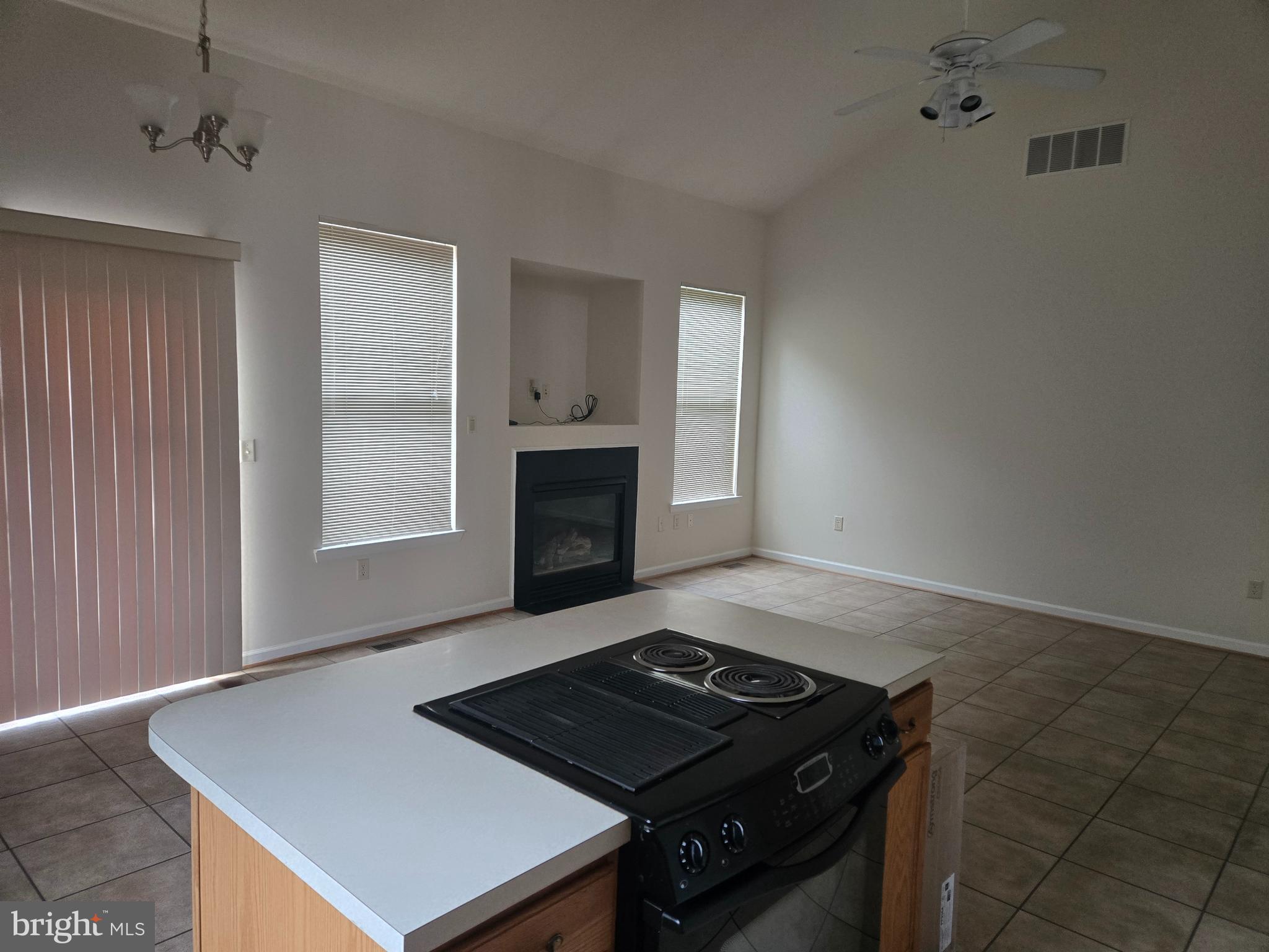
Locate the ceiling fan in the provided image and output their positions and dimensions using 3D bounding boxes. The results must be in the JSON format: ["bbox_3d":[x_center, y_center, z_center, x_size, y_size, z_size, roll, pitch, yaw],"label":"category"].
[{"bbox_3d":[1.548,-1.887,4.022,1.290,0.455,1.290,7,8,43],"label":"ceiling fan"}]

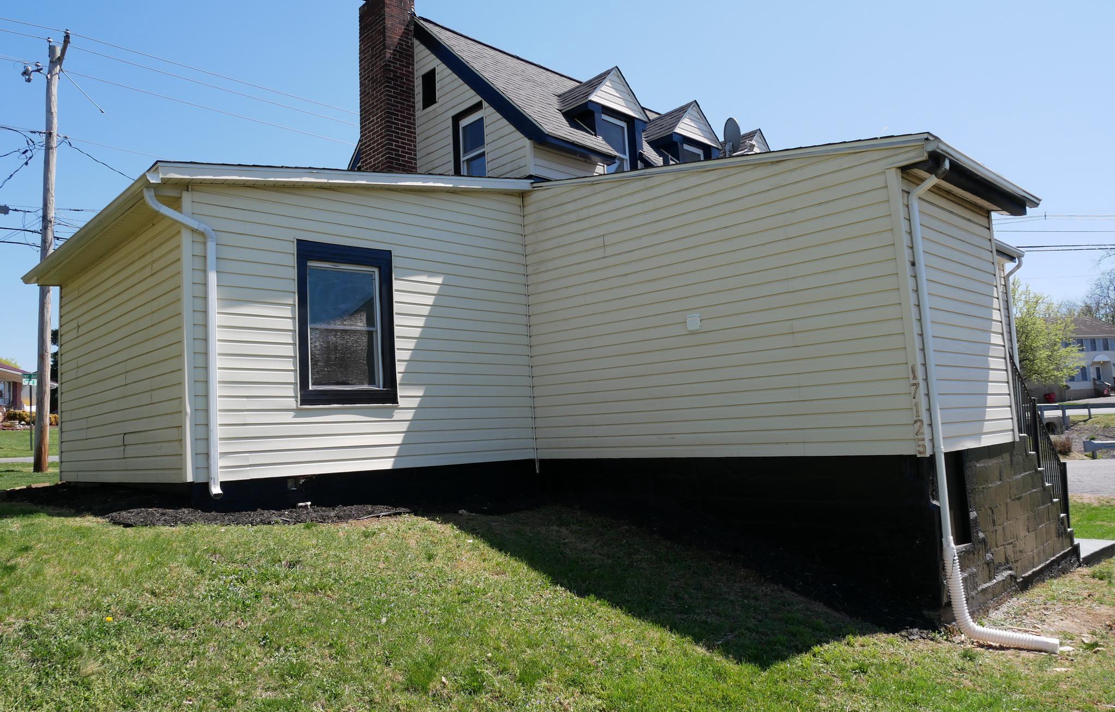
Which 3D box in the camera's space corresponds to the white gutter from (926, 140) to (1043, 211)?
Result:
[{"bbox_3d":[4.218,-1.706,7.507,2.943,0.104,0.121,3,-8,-44],"label":"white gutter"}]

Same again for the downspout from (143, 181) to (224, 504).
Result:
[{"bbox_3d":[-3.292,-0.111,6.795,0.632,2.735,0.155,3,-8,-44],"label":"downspout"}]

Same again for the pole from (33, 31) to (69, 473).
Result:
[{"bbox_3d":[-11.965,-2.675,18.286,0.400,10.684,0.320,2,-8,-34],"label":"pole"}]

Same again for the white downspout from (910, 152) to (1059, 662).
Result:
[{"bbox_3d":[3.426,0.313,6.327,0.136,4.005,0.770,3,-8,-44],"label":"white downspout"}]

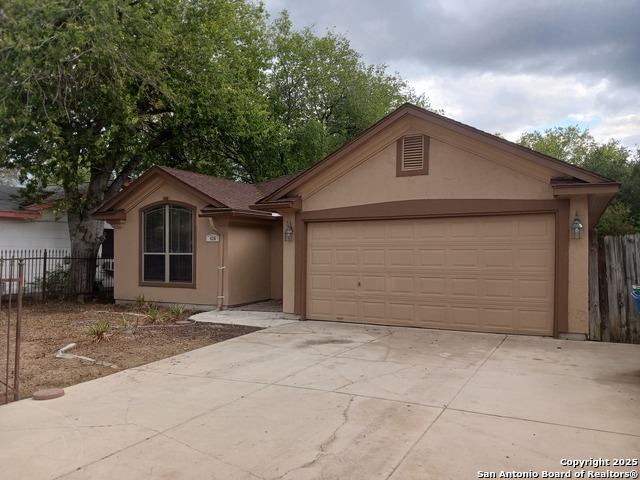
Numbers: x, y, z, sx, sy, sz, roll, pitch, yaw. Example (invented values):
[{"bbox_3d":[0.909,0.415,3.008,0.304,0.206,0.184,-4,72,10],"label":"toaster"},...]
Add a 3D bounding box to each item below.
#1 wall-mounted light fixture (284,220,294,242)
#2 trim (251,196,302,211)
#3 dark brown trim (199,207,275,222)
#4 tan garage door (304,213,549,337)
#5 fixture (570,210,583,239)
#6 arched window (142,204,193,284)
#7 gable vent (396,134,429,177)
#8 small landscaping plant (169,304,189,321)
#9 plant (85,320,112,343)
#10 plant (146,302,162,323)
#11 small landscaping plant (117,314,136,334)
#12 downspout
[{"bbox_3d":[-0.660,-0.182,10.702,0.190,0.460,0.220,-1,-2,27],"label":"wall-mounted light fixture"},{"bbox_3d":[-0.931,-0.785,10.883,1.060,0.270,0.420,-1,-1,28],"label":"trim"},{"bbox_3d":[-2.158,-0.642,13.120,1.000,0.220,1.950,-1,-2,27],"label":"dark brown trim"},{"bbox_3d":[1.885,0.633,9.742,4.880,2.120,0.080,-1,-1,28],"label":"tan garage door"},{"bbox_3d":[4.222,-0.255,8.216,0.190,0.460,0.220,-1,-2,27],"label":"fixture"},{"bbox_3d":[-4.091,0.093,13.430,1.800,2.110,0.100,-1,-2,27],"label":"arched window"},{"bbox_3d":[1.796,-1.629,9.621,0.620,0.820,0.080,-1,-2,27],"label":"gable vent"},{"bbox_3d":[-3.212,1.613,11.350,0.443,0.284,0.443,-1,-1,28],"label":"small landscaping plant"},{"bbox_3d":[-3.900,1.571,8.791,0.484,0.301,0.484,-1,-1,28],"label":"plant"},{"bbox_3d":[-3.572,1.549,10.776,0.334,0.393,0.334,-1,-1,28],"label":"plant"},{"bbox_3d":[-3.741,1.592,9.668,0.387,0.290,0.387,-1,-1,28],"label":"small landscaping plant"},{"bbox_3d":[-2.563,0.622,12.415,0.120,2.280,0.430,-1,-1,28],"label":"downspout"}]

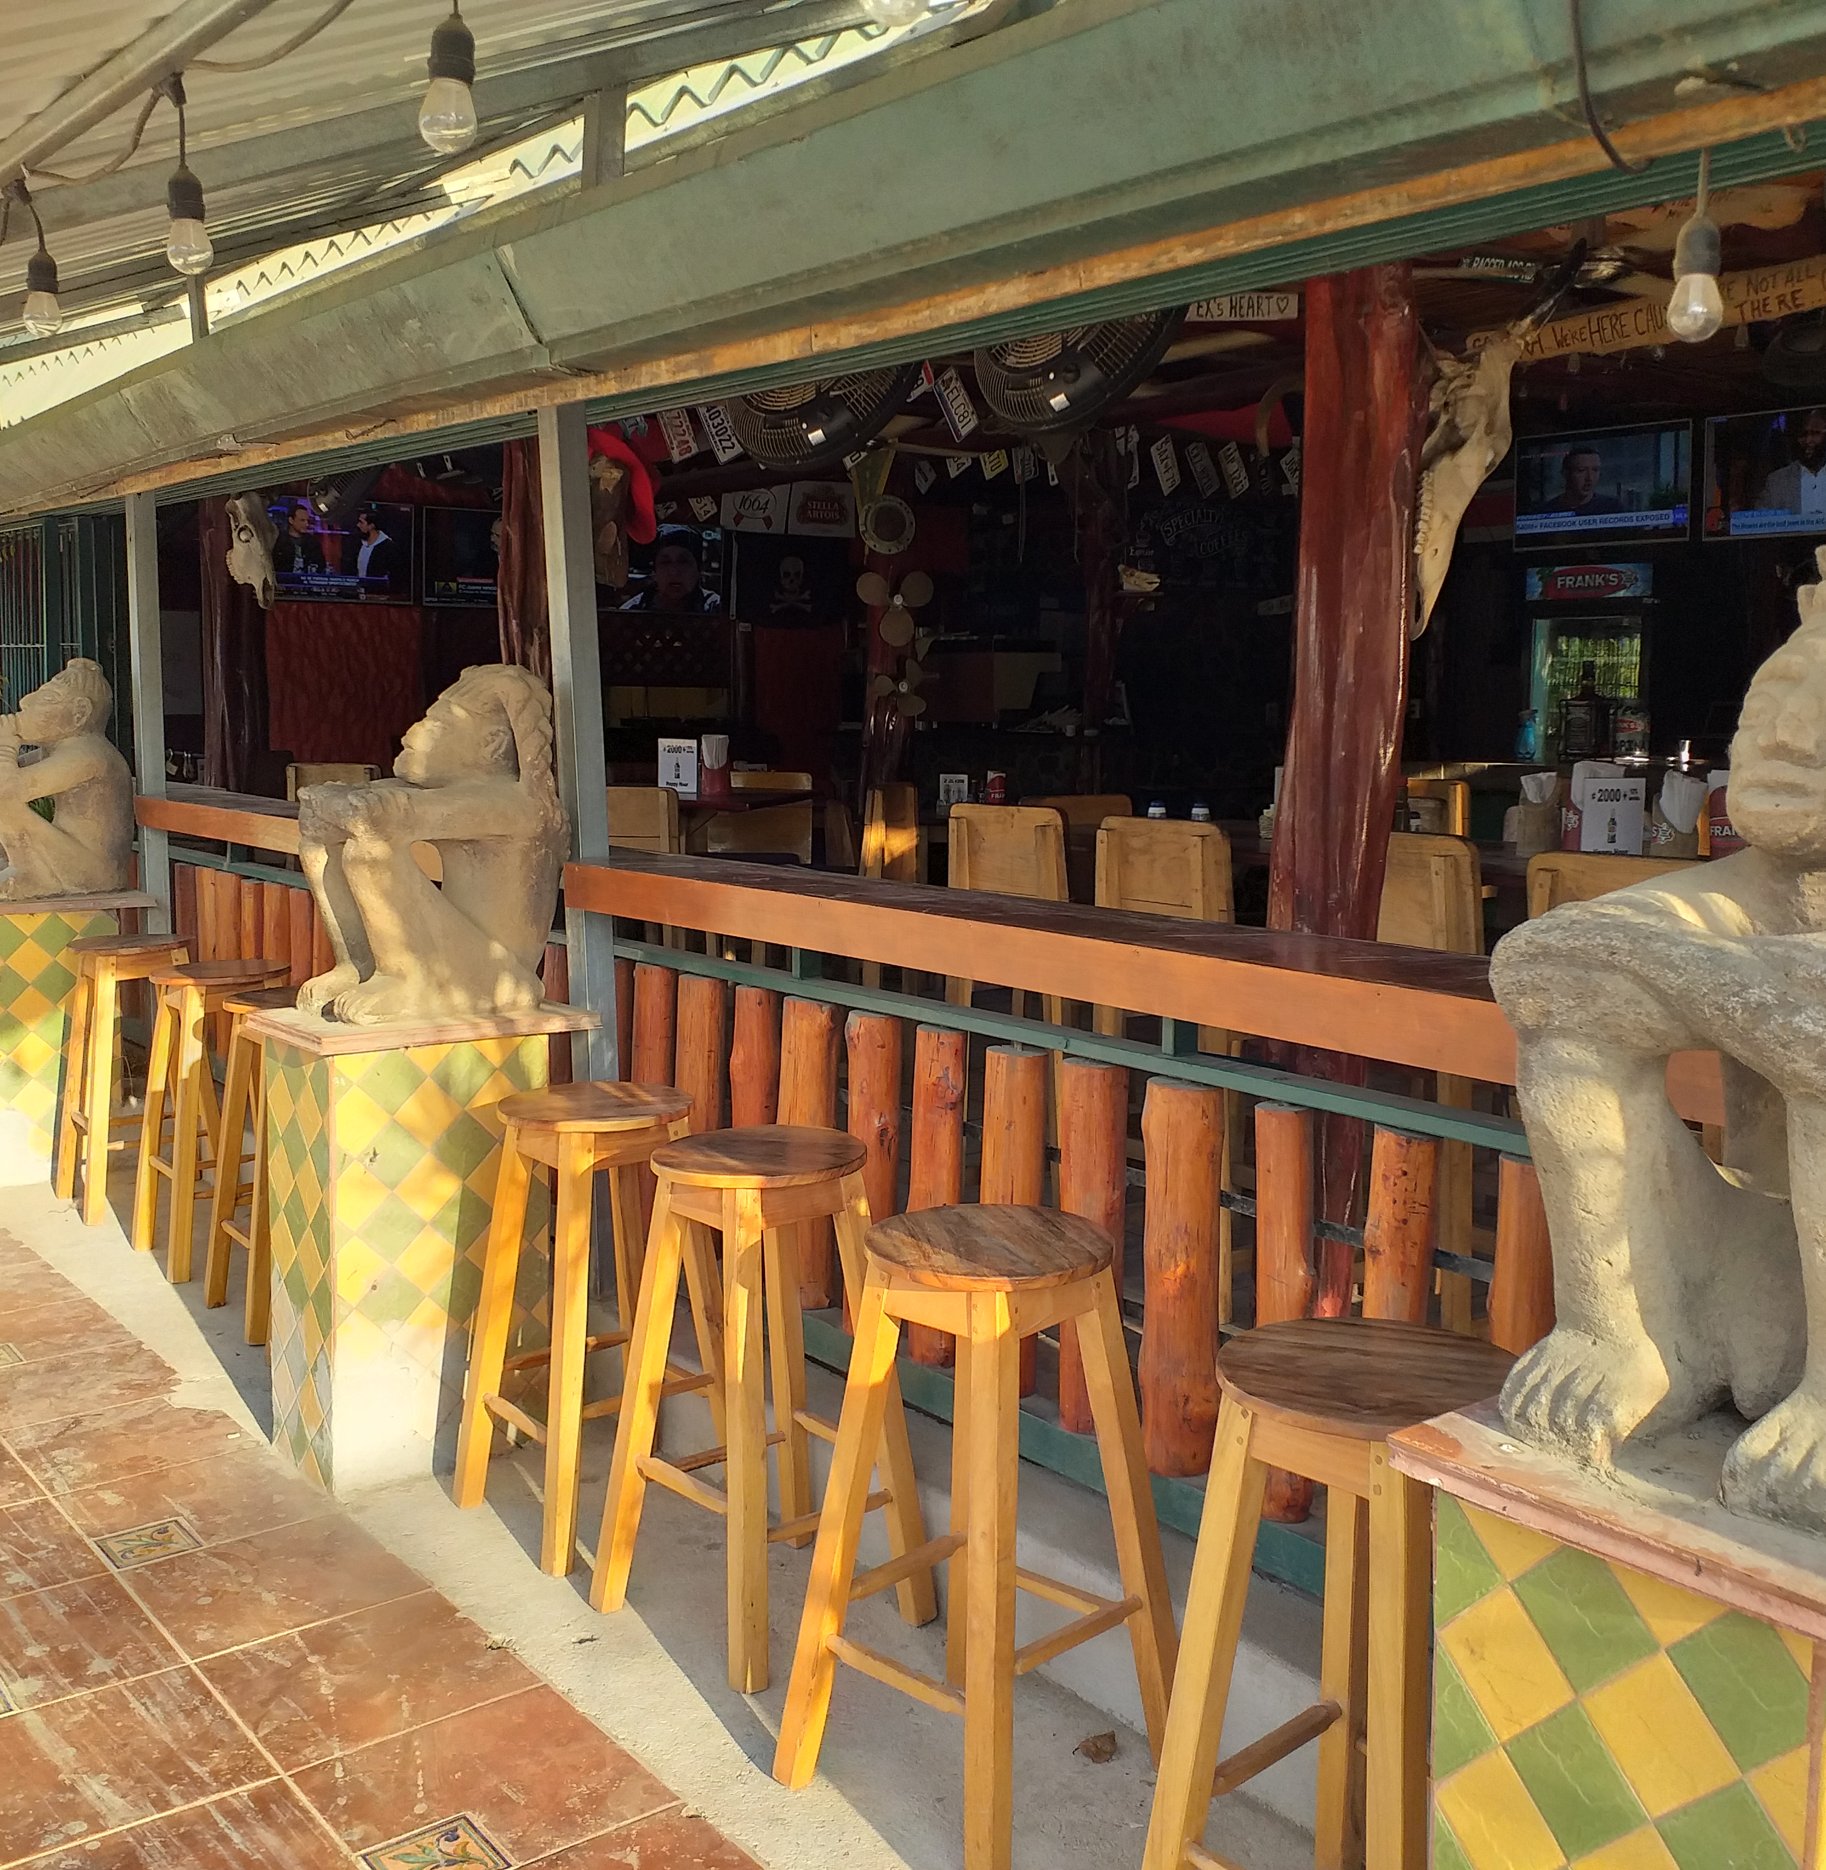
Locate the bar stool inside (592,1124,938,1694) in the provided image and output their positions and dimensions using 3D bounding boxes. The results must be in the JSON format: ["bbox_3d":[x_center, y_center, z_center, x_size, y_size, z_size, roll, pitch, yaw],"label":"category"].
[{"bbox_3d":[-0.250,0.754,3.127,0.410,0.803,0.410,-4,8,-39],"label":"bar stool inside"}]

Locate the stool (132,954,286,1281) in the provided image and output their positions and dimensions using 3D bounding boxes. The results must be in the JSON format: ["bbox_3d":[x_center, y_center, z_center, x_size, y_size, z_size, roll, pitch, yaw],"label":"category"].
[{"bbox_3d":[-1.707,0.442,4.670,0.390,0.734,0.370,-6,9,-39],"label":"stool"}]

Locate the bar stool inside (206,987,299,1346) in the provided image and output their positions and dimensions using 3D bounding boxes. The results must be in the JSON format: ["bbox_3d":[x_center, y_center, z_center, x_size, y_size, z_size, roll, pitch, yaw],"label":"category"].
[{"bbox_3d":[-1.370,0.502,4.250,0.390,0.734,0.370,-6,9,-39],"label":"bar stool inside"}]

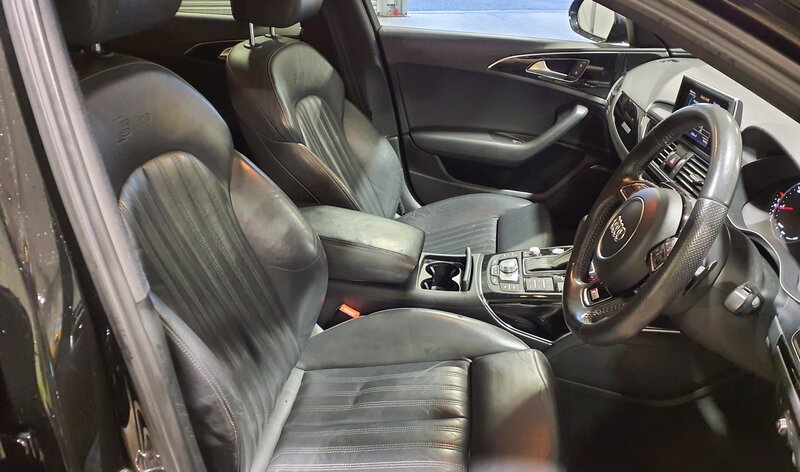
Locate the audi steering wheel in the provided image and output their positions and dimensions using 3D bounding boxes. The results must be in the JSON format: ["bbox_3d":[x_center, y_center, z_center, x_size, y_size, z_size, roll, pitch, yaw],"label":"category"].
[{"bbox_3d":[0.359,-0.009,0.898,0.100,0.370,0.375,26,30,-4],"label":"audi steering wheel"}]

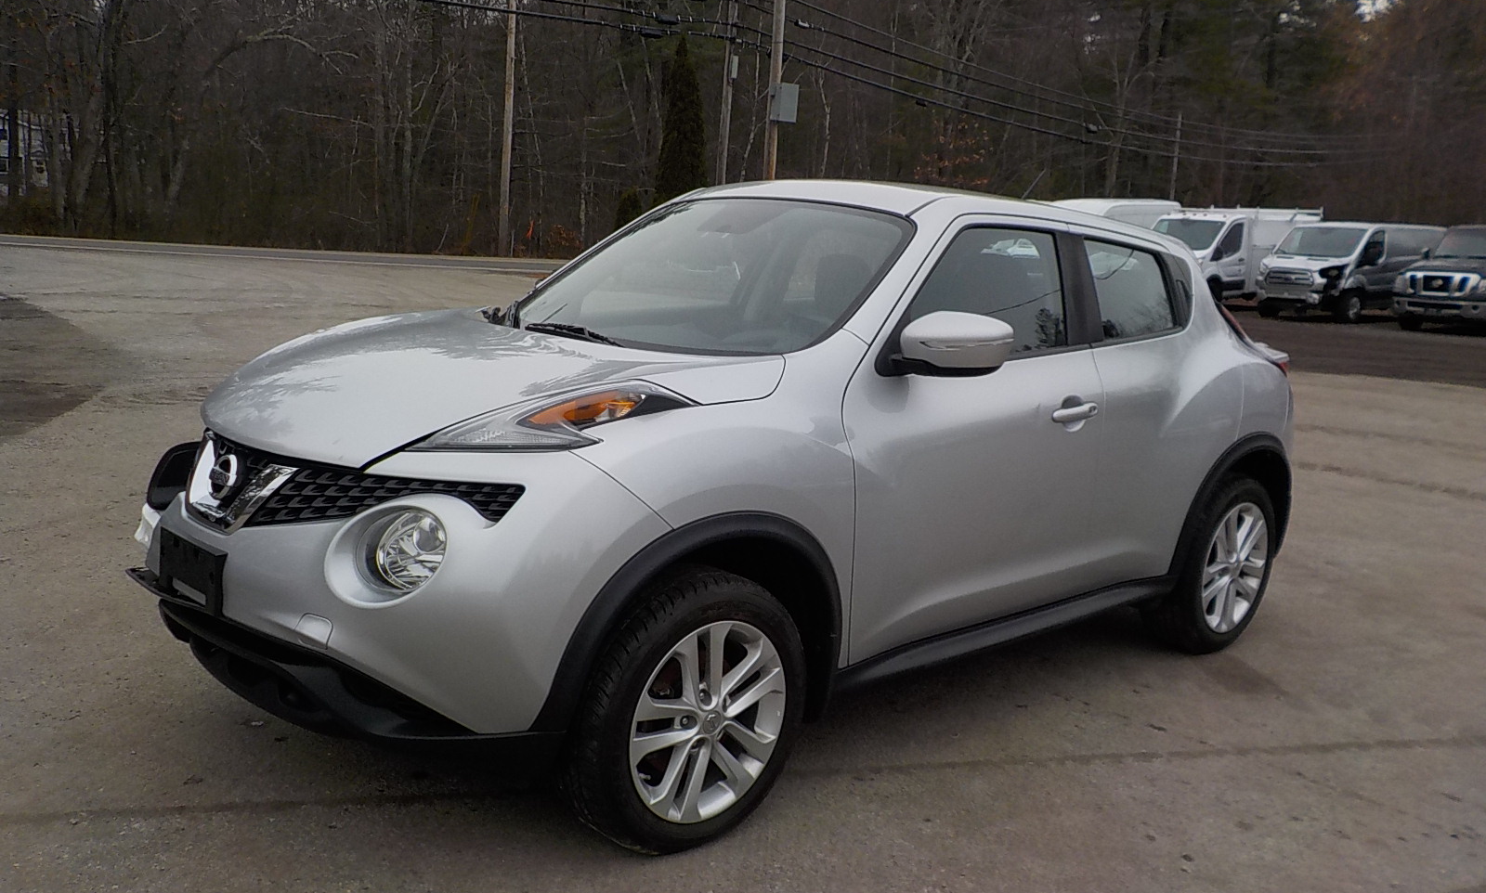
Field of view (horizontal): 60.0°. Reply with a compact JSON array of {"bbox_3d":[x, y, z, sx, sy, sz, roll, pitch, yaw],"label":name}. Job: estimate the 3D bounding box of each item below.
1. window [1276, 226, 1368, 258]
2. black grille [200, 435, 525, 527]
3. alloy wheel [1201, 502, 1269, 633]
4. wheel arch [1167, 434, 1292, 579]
[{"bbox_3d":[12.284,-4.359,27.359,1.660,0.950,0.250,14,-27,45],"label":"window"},{"bbox_3d":[-1.062,0.069,3.030,0.400,0.220,1.300,-6,14,-43],"label":"black grille"},{"bbox_3d":[1.728,0.428,4.702,0.465,0.465,0.170,-6,14,-43],"label":"alloy wheel"},{"bbox_3d":[1.725,0.188,4.560,0.950,0.500,0.140,-6,14,-43],"label":"wheel arch"}]

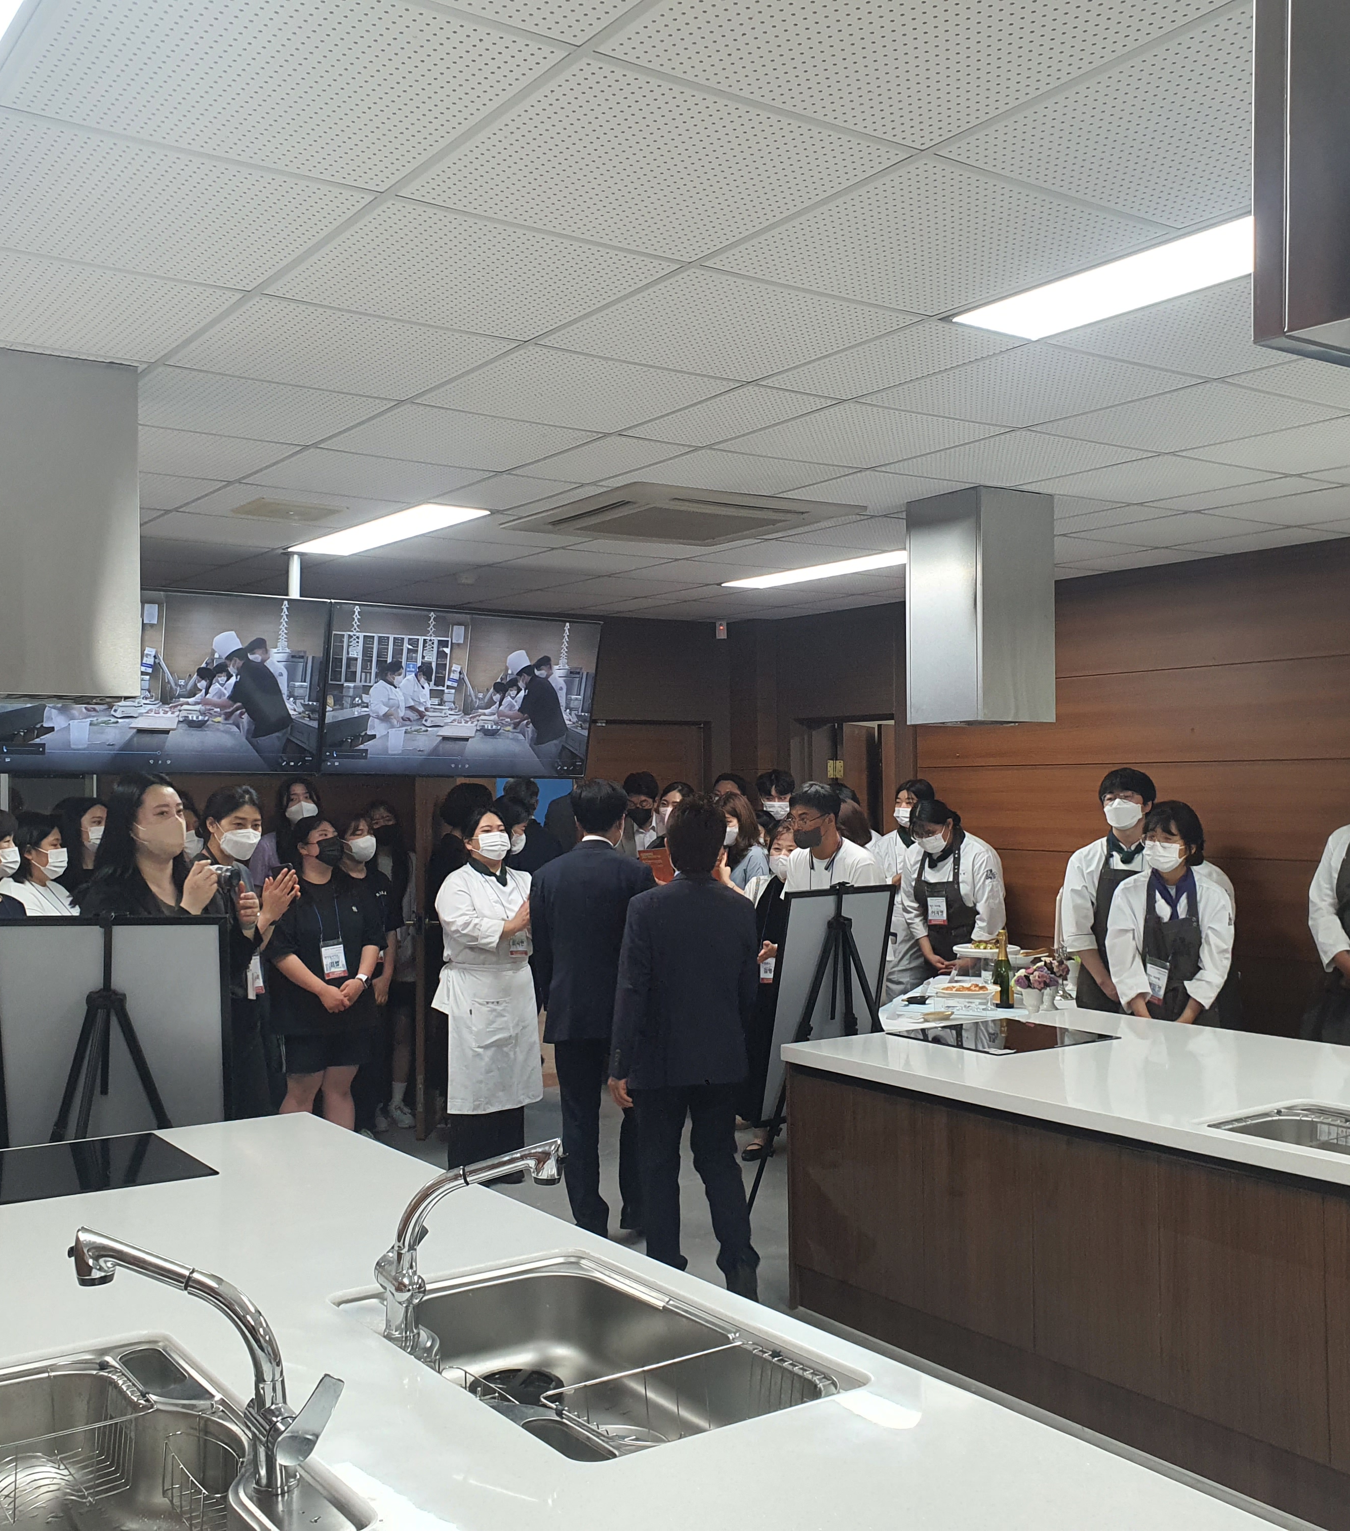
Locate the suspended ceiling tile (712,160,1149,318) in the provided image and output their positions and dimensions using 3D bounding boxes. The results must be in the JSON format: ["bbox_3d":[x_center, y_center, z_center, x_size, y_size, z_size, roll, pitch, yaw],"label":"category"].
[{"bbox_3d":[0.448,-0.920,2.694,0.590,0.020,0.590,0,-1,-35],"label":"suspended ceiling tile"}]

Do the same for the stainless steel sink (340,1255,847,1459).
[{"bbox_3d":[-0.152,1.017,2.457,0.500,0.200,0.800,0,-1,-36],"label":"stainless steel sink"}]

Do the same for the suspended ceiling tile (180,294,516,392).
[{"bbox_3d":[-0.737,-0.908,3.364,0.590,0.020,0.590,0,-1,-36],"label":"suspended ceiling tile"}]

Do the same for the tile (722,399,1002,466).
[{"bbox_3d":[0.520,-0.917,4.270,0.600,0.020,0.600,0,0,-36],"label":"tile"}]

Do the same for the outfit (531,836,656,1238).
[{"bbox_3d":[-0.301,1.006,5.740,0.480,1.480,0.310,-1,-1,12],"label":"outfit"}]

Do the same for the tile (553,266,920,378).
[{"bbox_3d":[0.105,-0.920,3.216,0.595,0.018,0.595,0,-1,-35],"label":"tile"}]

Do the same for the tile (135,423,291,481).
[{"bbox_3d":[-1.432,-0.890,4.350,0.600,0.020,0.600,0,0,-36],"label":"tile"}]

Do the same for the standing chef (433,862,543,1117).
[{"bbox_3d":[-0.810,1.000,6.680,0.480,1.620,0.360,0,-1,-41],"label":"standing chef"}]

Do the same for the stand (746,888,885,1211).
[{"bbox_3d":[0.702,1.115,6.000,0.700,1.330,0.660,0,-1,-38],"label":"stand"}]

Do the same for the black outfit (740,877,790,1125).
[{"bbox_3d":[0.429,1.077,7.050,0.430,1.160,0.320,-1,-1,45],"label":"black outfit"}]

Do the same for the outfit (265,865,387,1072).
[{"bbox_3d":[-1.507,0.886,6.600,0.490,0.870,0.320,0,-1,-27],"label":"outfit"}]

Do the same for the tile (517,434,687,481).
[{"bbox_3d":[-0.208,-0.889,4.450,0.290,0.020,0.590,0,-1,-35],"label":"tile"}]

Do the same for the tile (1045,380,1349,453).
[{"bbox_3d":[1.384,-0.933,4.145,0.600,0.020,0.600,0,0,-36],"label":"tile"}]

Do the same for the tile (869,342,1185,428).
[{"bbox_3d":[0.867,-0.928,3.776,0.600,0.020,0.600,0,0,-36],"label":"tile"}]

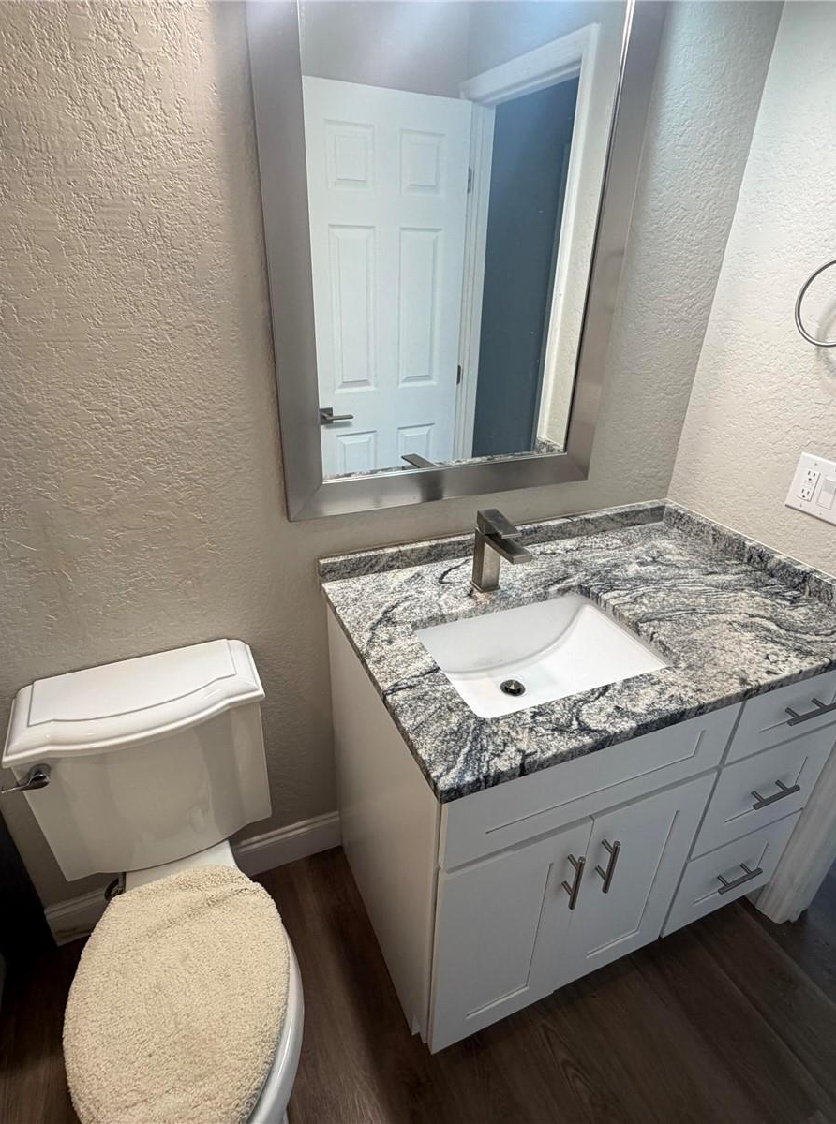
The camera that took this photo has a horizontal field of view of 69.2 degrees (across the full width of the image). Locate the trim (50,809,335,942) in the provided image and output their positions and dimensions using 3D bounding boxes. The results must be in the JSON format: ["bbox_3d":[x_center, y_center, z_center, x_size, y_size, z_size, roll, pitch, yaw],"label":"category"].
[{"bbox_3d":[-0.555,0.825,1.605,0.730,0.135,0.014,-10,30,-21],"label":"trim"}]

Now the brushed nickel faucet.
[{"bbox_3d":[0.174,-0.002,1.264,0.052,0.175,0.154,-10,30,-21],"label":"brushed nickel faucet"}]

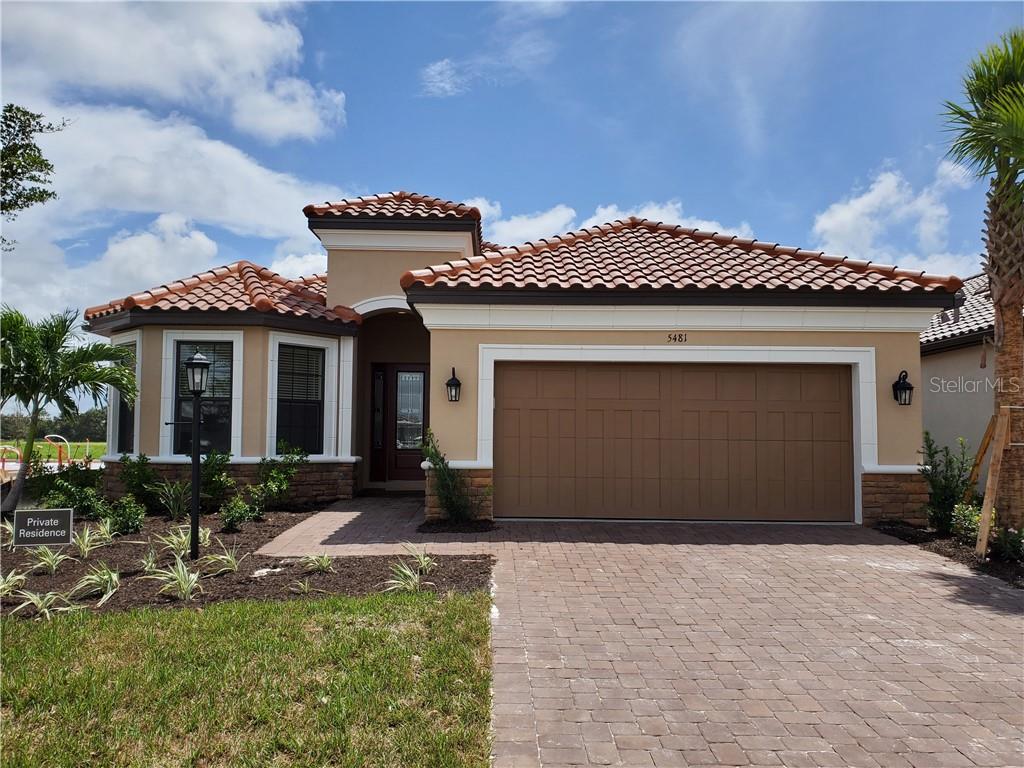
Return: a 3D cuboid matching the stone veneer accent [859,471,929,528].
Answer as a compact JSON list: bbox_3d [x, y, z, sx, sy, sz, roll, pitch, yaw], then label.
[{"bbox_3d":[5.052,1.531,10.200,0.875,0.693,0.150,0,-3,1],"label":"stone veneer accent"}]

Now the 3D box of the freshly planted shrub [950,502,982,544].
[{"bbox_3d":[5.474,1.660,9.223,0.427,0.476,0.460,0,-3,1],"label":"freshly planted shrub"}]

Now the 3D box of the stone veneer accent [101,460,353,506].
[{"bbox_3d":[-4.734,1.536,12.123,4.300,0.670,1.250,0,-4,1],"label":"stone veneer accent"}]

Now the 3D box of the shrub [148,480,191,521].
[{"bbox_3d":[-4.674,1.588,10.510,0.647,0.536,0.600,0,-3,1],"label":"shrub"}]

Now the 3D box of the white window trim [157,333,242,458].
[{"bbox_3d":[-4.895,0.157,12.181,1.289,1.994,0.100,0,-3,1],"label":"white window trim"}]

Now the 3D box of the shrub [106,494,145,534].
[{"bbox_3d":[-4.731,1.597,9.414,0.460,0.484,0.460,0,-4,1],"label":"shrub"}]

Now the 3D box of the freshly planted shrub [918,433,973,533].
[{"bbox_3d":[5.475,1.266,9.691,0.646,1.292,0.660,0,-4,1],"label":"freshly planted shrub"}]

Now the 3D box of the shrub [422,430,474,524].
[{"bbox_3d":[-0.819,1.206,9.922,0.661,1.195,0.580,0,-4,1],"label":"shrub"}]

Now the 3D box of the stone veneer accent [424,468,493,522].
[{"bbox_3d":[-0.701,1.466,10.326,0.920,0.690,0.300,0,-4,1],"label":"stone veneer accent"}]

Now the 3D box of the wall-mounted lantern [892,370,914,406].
[{"bbox_3d":[5.167,0.057,10.164,0.210,0.455,0.260,0,-3,1],"label":"wall-mounted lantern"}]

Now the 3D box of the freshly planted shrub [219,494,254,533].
[{"bbox_3d":[-3.426,1.610,9.564,0.443,0.467,0.450,0,-4,1],"label":"freshly planted shrub"}]

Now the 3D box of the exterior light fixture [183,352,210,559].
[{"bbox_3d":[-3.238,0.726,7.868,0.265,2.150,0.265,0,-4,1],"label":"exterior light fixture"}]

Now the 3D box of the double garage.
[{"bbox_3d":[2.194,0.778,10.478,4.877,2.134,0.100,0,-4,1],"label":"double garage"}]

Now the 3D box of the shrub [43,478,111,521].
[{"bbox_3d":[-5.965,1.588,10.533,0.941,0.530,0.750,0,-3,1],"label":"shrub"}]

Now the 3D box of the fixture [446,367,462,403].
[{"bbox_3d":[-0.769,0.012,10.272,0.204,0.460,0.260,0,-3,1],"label":"fixture"}]

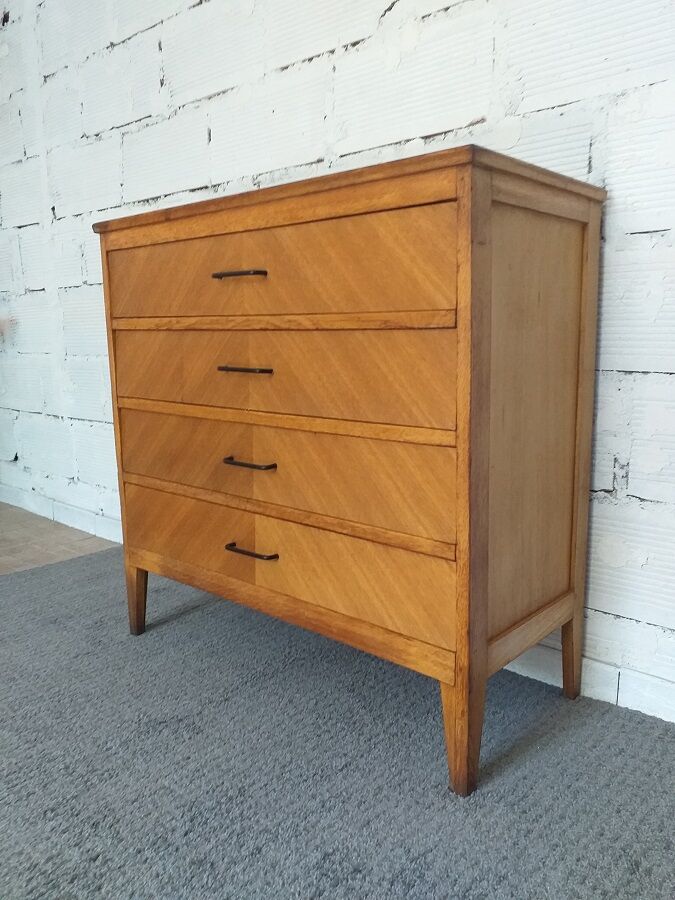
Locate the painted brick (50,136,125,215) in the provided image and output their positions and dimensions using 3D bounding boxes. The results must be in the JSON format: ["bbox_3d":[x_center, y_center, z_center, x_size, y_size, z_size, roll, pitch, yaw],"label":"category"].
[{"bbox_3d":[-0.751,-0.863,2.146,0.412,0.209,0.110,8,14,39],"label":"painted brick"}]

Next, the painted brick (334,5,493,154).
[{"bbox_3d":[0.172,-0.740,1.384,0.374,0.209,0.110,8,14,39],"label":"painted brick"}]

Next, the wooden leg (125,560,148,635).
[{"bbox_3d":[-0.461,0.348,1.589,0.043,0.181,0.040,8,14,39],"label":"wooden leg"}]

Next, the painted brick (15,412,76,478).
[{"bbox_3d":[-1.086,-0.035,2.614,0.423,0.221,0.110,8,14,39],"label":"painted brick"}]

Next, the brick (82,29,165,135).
[{"bbox_3d":[-0.585,-1.051,1.963,0.409,0.207,0.110,8,14,39],"label":"brick"}]

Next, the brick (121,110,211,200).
[{"bbox_3d":[-0.440,-0.822,1.889,0.389,0.209,0.110,8,14,39],"label":"brick"}]

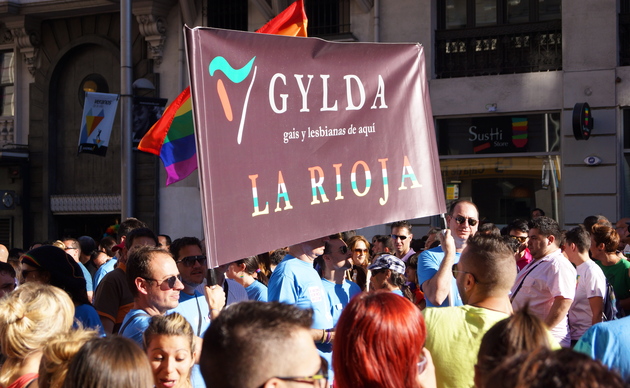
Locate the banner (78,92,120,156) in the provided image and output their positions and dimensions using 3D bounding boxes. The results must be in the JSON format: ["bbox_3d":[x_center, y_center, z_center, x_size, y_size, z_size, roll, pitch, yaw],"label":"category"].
[{"bbox_3d":[-4.081,-1.295,22.000,0.080,1.200,0.790,17,10,39],"label":"banner"}]

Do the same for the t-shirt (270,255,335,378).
[{"bbox_3d":[-0.074,0.738,6.950,0.340,0.740,0.520,-1,-2,29],"label":"t-shirt"}]

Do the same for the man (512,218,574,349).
[{"bbox_3d":[1.440,1.025,7.380,0.420,1.760,0.560,1,-2,-34],"label":"man"}]

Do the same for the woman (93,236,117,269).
[{"bbox_3d":[-2.205,1.251,12.282,0.460,1.600,0.320,1,-2,-37],"label":"woman"}]

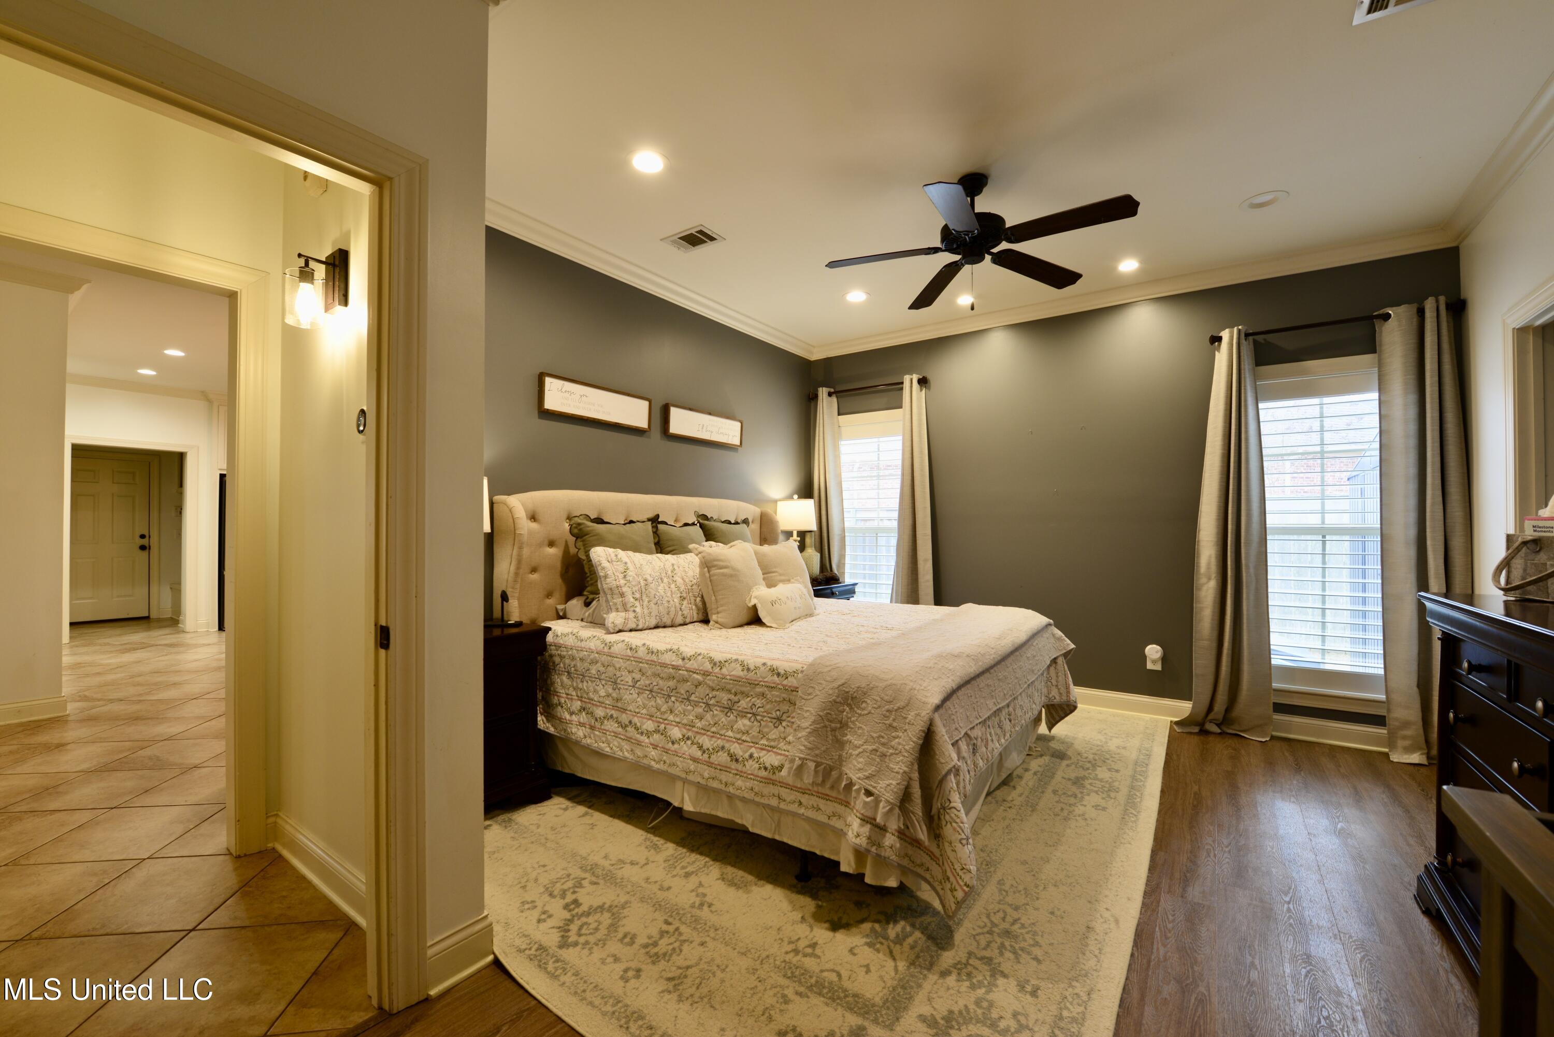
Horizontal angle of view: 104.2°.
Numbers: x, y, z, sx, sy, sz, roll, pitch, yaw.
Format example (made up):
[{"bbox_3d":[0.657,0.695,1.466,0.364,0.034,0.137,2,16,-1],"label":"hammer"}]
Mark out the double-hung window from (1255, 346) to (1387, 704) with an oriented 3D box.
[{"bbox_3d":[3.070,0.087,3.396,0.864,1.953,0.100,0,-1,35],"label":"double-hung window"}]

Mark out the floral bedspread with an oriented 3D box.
[{"bbox_3d":[0.262,0.809,3.061,2.107,0.600,2.077,0,0,35],"label":"floral bedspread"}]

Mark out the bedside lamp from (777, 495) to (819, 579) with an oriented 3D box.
[{"bbox_3d":[0.148,0.155,4.666,0.320,0.670,0.320,0,0,0],"label":"bedside lamp"}]

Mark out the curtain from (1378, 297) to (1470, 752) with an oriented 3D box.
[{"bbox_3d":[3.308,0.061,3.100,0.328,2.376,0.121,0,0,35],"label":"curtain"}]

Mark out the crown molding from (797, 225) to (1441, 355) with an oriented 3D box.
[{"bbox_3d":[1.873,-1.426,4.154,3.872,0.088,0.090,0,0,35],"label":"crown molding"}]

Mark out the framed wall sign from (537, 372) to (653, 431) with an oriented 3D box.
[{"bbox_3d":[-1.006,-0.648,3.435,0.040,0.203,0.748,0,-1,35],"label":"framed wall sign"}]

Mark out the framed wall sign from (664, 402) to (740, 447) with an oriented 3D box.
[{"bbox_3d":[-0.487,-0.628,4.175,0.040,0.201,0.748,0,-1,35],"label":"framed wall sign"}]

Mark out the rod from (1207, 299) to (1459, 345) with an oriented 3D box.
[{"bbox_3d":[3.029,-1.068,3.334,1.032,0.065,0.105,0,-1,35],"label":"rod"}]

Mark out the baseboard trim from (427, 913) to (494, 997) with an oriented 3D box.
[{"bbox_3d":[-0.851,1.180,1.633,0.025,0.135,0.168,0,0,35],"label":"baseboard trim"}]

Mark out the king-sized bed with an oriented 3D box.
[{"bbox_3d":[0.151,0.549,3.099,2.274,1.391,2.114,0,-1,35],"label":"king-sized bed"}]

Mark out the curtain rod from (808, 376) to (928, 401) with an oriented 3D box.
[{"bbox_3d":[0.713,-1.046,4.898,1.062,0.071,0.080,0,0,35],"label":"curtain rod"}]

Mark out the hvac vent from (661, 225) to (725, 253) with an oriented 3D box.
[{"bbox_3d":[-0.444,-1.470,3.198,0.289,0.025,0.193,0,0,35],"label":"hvac vent"}]

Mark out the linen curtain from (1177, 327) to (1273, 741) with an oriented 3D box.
[{"bbox_3d":[2.605,0.069,3.557,0.460,2.375,0.141,0,-1,35],"label":"linen curtain"}]

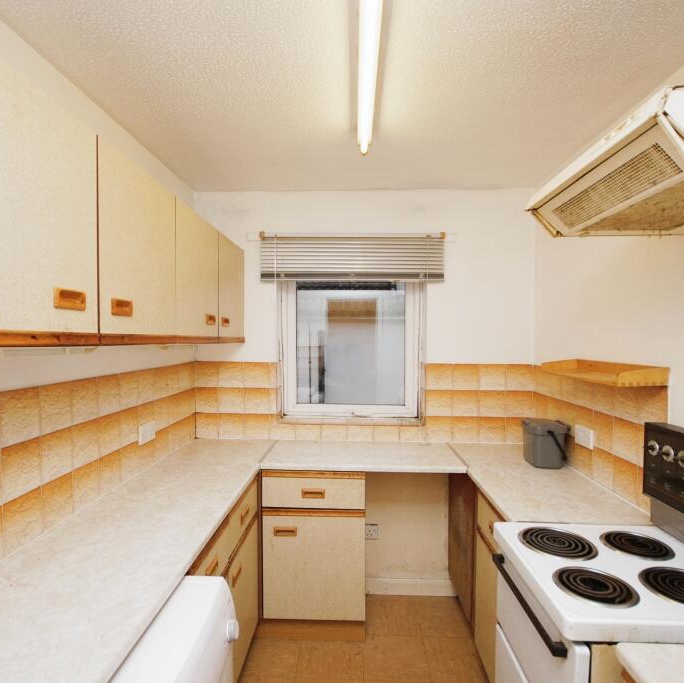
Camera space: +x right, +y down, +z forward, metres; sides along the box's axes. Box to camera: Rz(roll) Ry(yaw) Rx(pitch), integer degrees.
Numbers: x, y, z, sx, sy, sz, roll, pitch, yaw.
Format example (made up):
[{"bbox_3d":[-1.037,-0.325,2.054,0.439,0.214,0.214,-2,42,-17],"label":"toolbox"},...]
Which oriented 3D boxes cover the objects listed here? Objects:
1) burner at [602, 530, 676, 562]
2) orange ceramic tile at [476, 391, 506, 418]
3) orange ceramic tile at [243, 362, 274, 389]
[{"bbox_3d":[0.861,0.596,1.248,0.177,0.022,0.177,0,1,3],"label":"burner"},{"bbox_3d":[0.864,0.359,2.449,0.150,0.150,0.010,0,1,2],"label":"orange ceramic tile"},{"bbox_3d":[-0.494,0.199,2.493,0.155,0.150,0.010,0,1,2],"label":"orange ceramic tile"}]

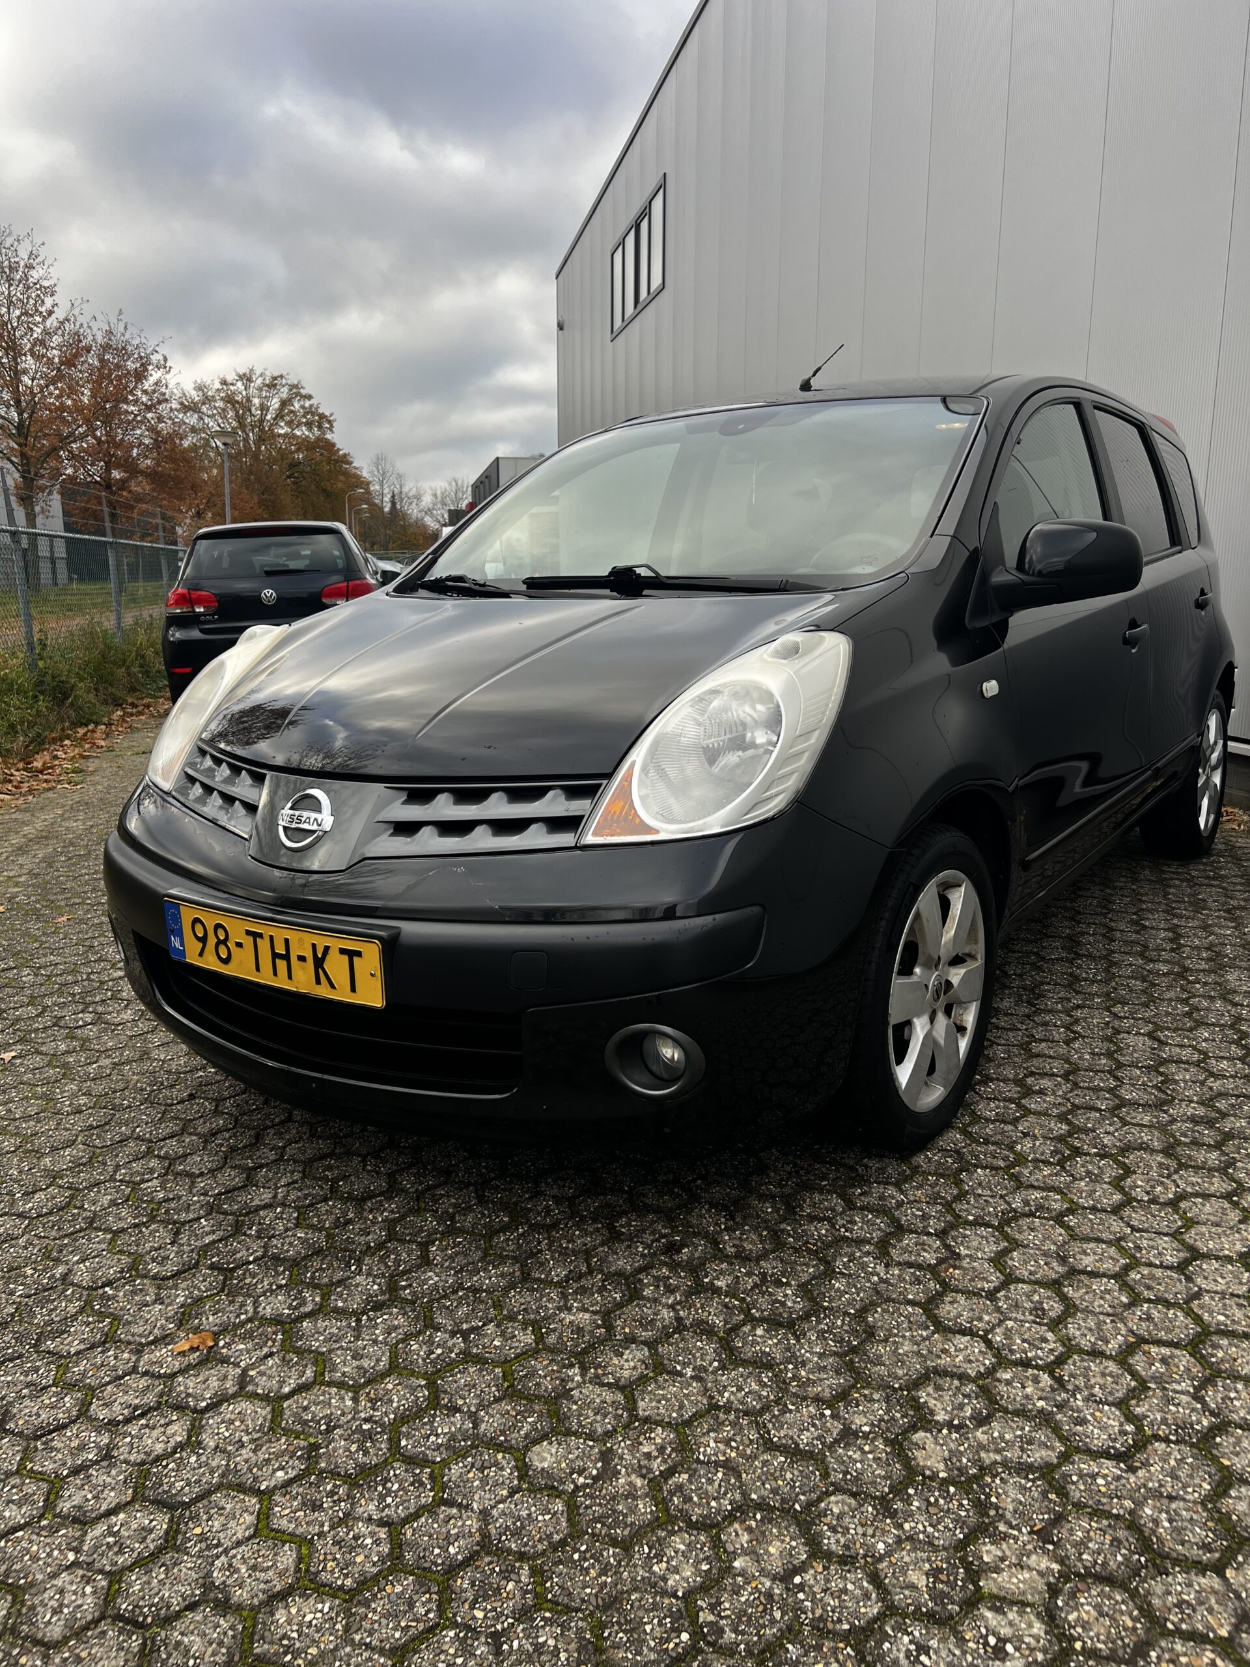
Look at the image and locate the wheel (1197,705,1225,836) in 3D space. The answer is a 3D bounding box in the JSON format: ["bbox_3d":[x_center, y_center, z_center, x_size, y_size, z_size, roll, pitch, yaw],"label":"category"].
[{"bbox_3d":[1.978,-0.218,4.384,0.170,0.440,0.440,7,15,34],"label":"wheel"}]

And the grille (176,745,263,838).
[{"bbox_3d":[-0.734,-0.087,2.280,0.090,0.125,0.360,-11,15,-37],"label":"grille"}]

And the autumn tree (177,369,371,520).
[{"bbox_3d":[-17.503,-17.746,63.173,9.200,11.000,9.200,0,12,0],"label":"autumn tree"}]

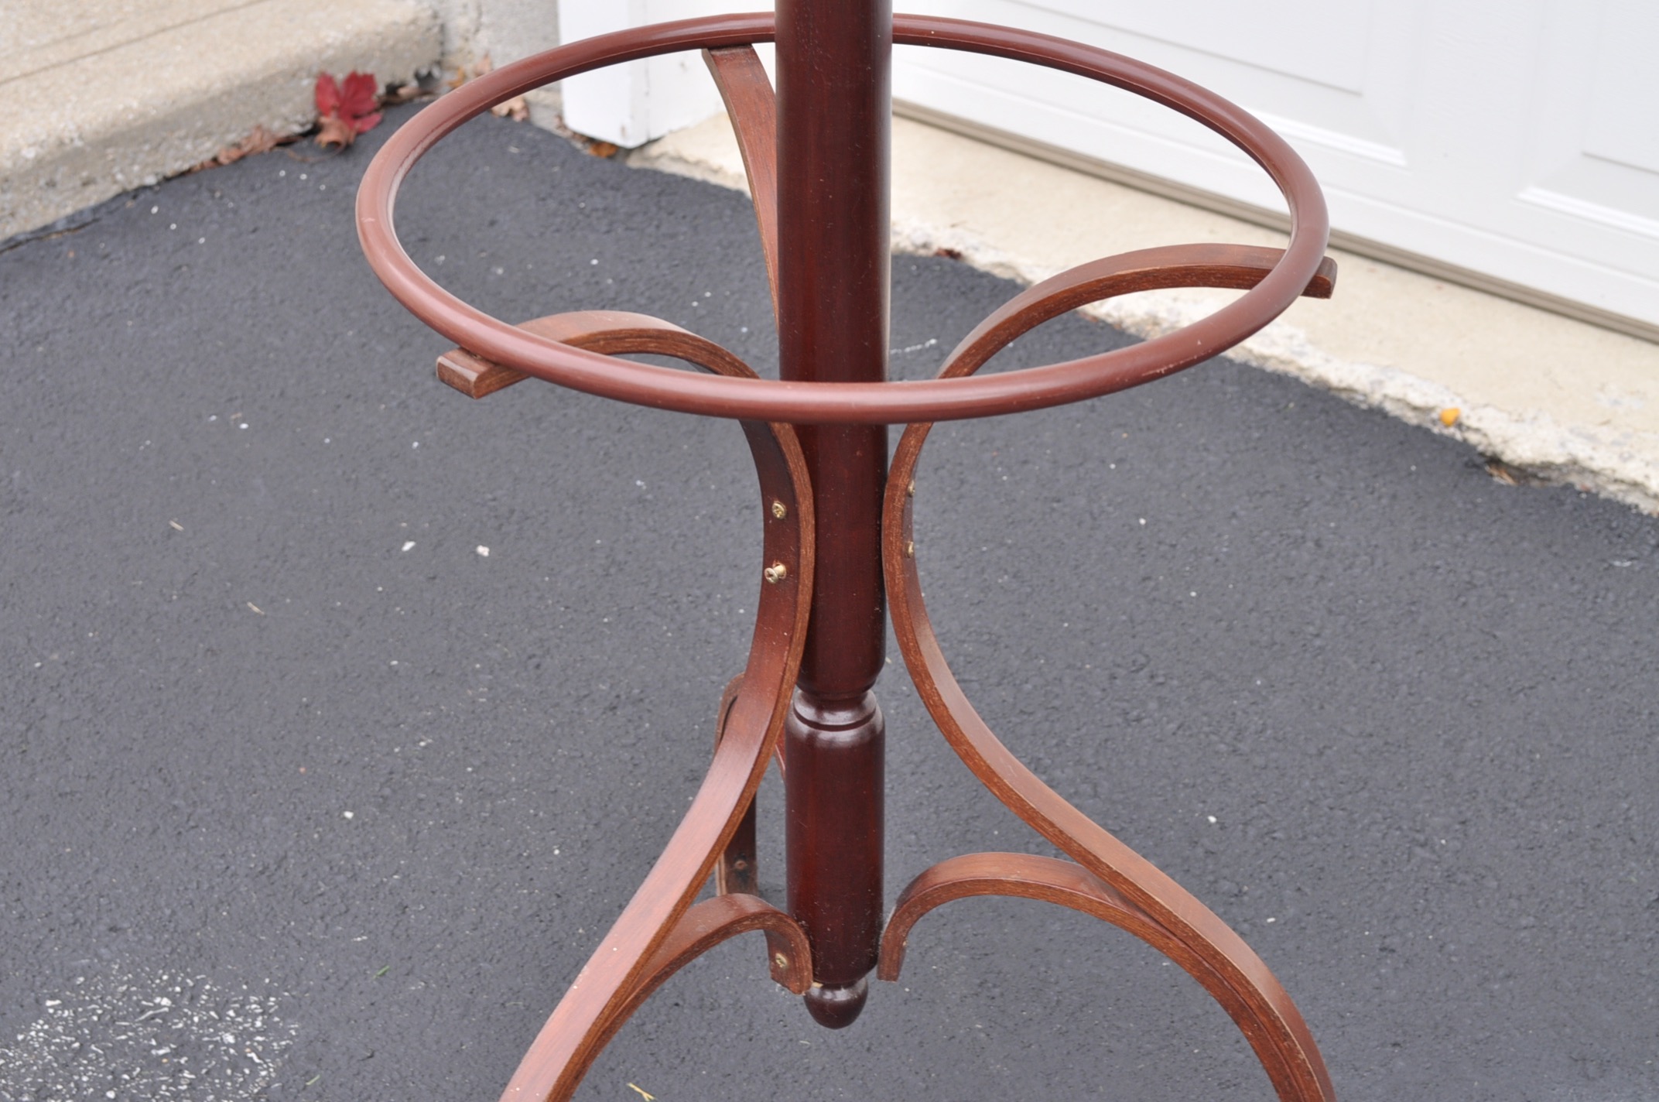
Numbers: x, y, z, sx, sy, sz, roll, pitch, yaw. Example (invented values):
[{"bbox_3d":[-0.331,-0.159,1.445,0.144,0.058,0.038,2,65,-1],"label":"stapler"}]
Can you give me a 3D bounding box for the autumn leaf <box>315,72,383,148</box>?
[{"bbox_3d":[-0.490,-0.461,2.844,0.050,0.055,0.078,27,40,37],"label":"autumn leaf"}]

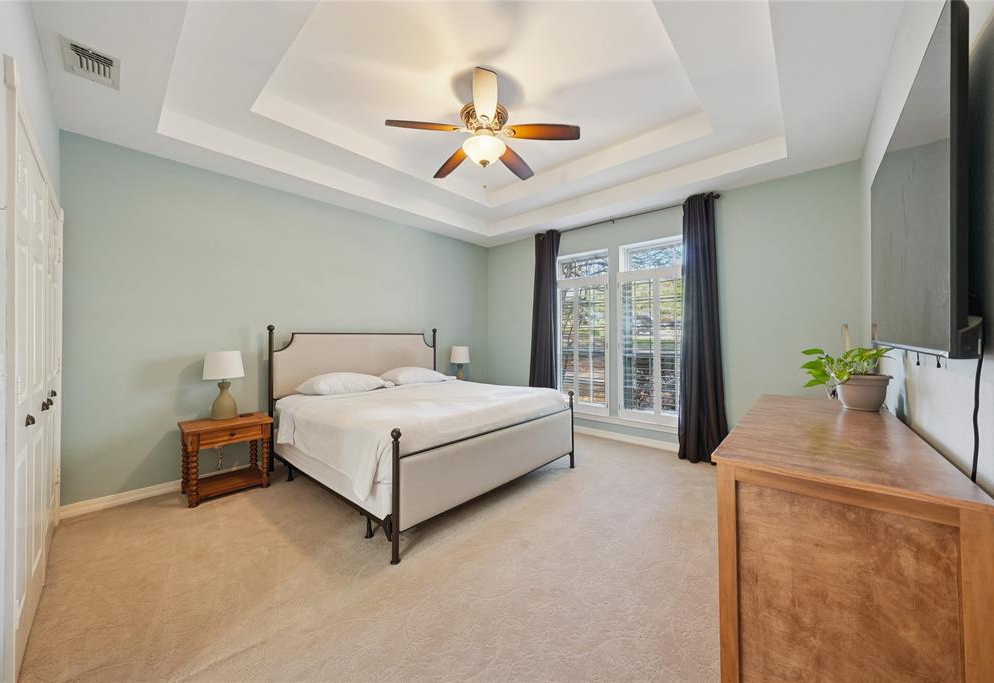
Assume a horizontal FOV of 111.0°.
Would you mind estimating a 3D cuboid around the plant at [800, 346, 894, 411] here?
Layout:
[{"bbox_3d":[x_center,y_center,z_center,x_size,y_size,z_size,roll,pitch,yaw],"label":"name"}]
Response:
[{"bbox_3d":[1.932,0.198,1.909,0.340,0.330,0.300,0,1,42],"label":"plant"}]

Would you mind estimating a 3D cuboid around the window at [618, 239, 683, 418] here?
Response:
[{"bbox_3d":[1.825,-0.114,3.901,0.875,2.085,0.100,0,1,42],"label":"window"}]

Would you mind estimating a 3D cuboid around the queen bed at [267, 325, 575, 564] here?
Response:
[{"bbox_3d":[-0.702,0.542,3.313,2.110,1.394,1.990,0,1,42],"label":"queen bed"}]

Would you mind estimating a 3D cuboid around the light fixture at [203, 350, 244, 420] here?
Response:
[{"bbox_3d":[-2.340,0.370,2.926,0.285,0.596,0.285,0,1,42],"label":"light fixture"}]

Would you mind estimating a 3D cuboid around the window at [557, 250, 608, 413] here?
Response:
[{"bbox_3d":[1.095,-0.117,4.550,0.830,2.085,0.100,0,1,42],"label":"window"}]

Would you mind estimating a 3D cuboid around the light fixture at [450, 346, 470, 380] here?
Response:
[{"bbox_3d":[-0.532,0.354,4.960,0.285,0.596,0.285,0,0,0],"label":"light fixture"}]

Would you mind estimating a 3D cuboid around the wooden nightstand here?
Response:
[{"bbox_3d":[-2.255,0.956,2.845,0.447,0.576,0.544,0,1,42],"label":"wooden nightstand"}]

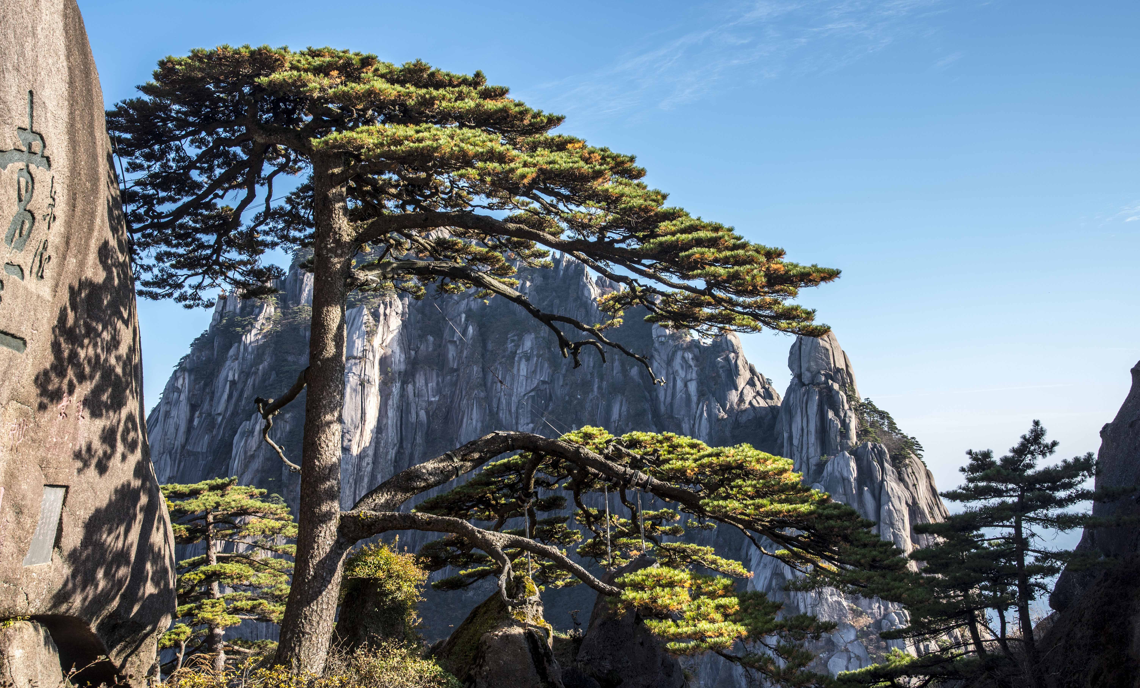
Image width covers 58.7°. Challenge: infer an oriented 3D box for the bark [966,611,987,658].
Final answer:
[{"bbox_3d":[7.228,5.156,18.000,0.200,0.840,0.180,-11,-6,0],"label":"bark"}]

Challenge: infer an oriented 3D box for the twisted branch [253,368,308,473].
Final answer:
[{"bbox_3d":[-4.327,1.138,15.150,0.810,1.550,0.450,0,-6,0],"label":"twisted branch"}]

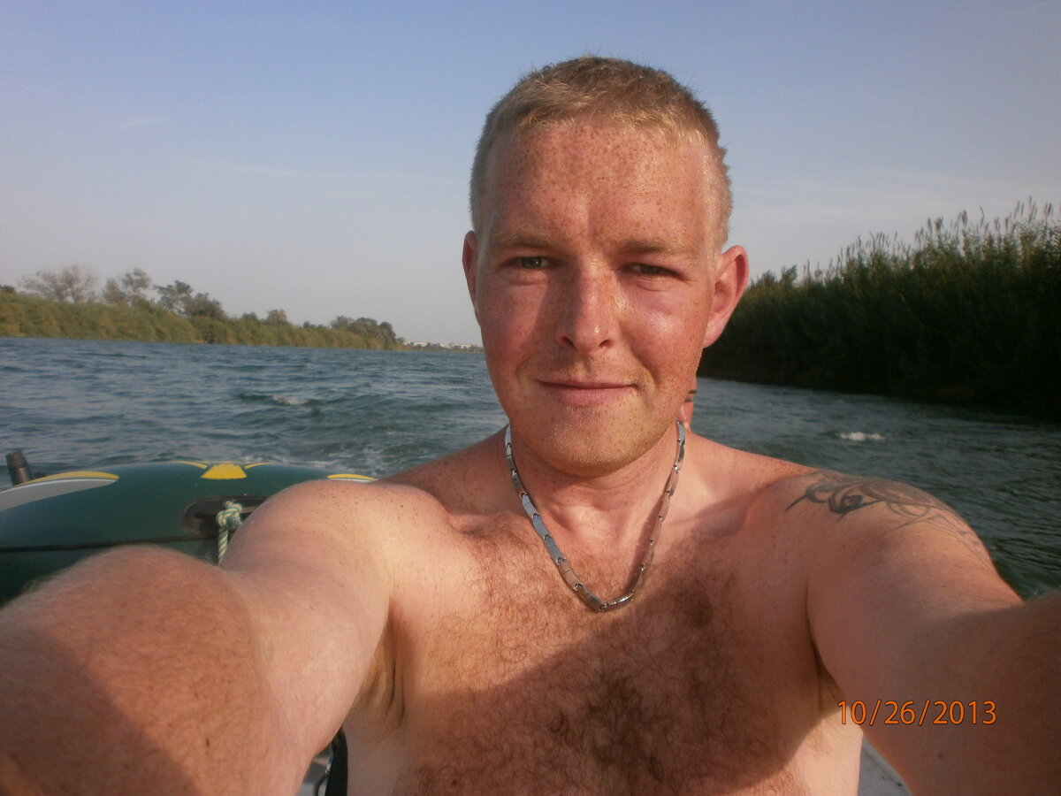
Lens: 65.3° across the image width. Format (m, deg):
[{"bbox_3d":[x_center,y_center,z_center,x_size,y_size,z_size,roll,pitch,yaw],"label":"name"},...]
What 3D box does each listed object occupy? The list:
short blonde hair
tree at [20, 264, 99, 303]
[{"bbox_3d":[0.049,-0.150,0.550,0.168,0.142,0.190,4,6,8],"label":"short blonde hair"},{"bbox_3d":[-48.400,-10.400,85.000,7.600,6.600,7.000,3,3,0],"label":"tree"}]

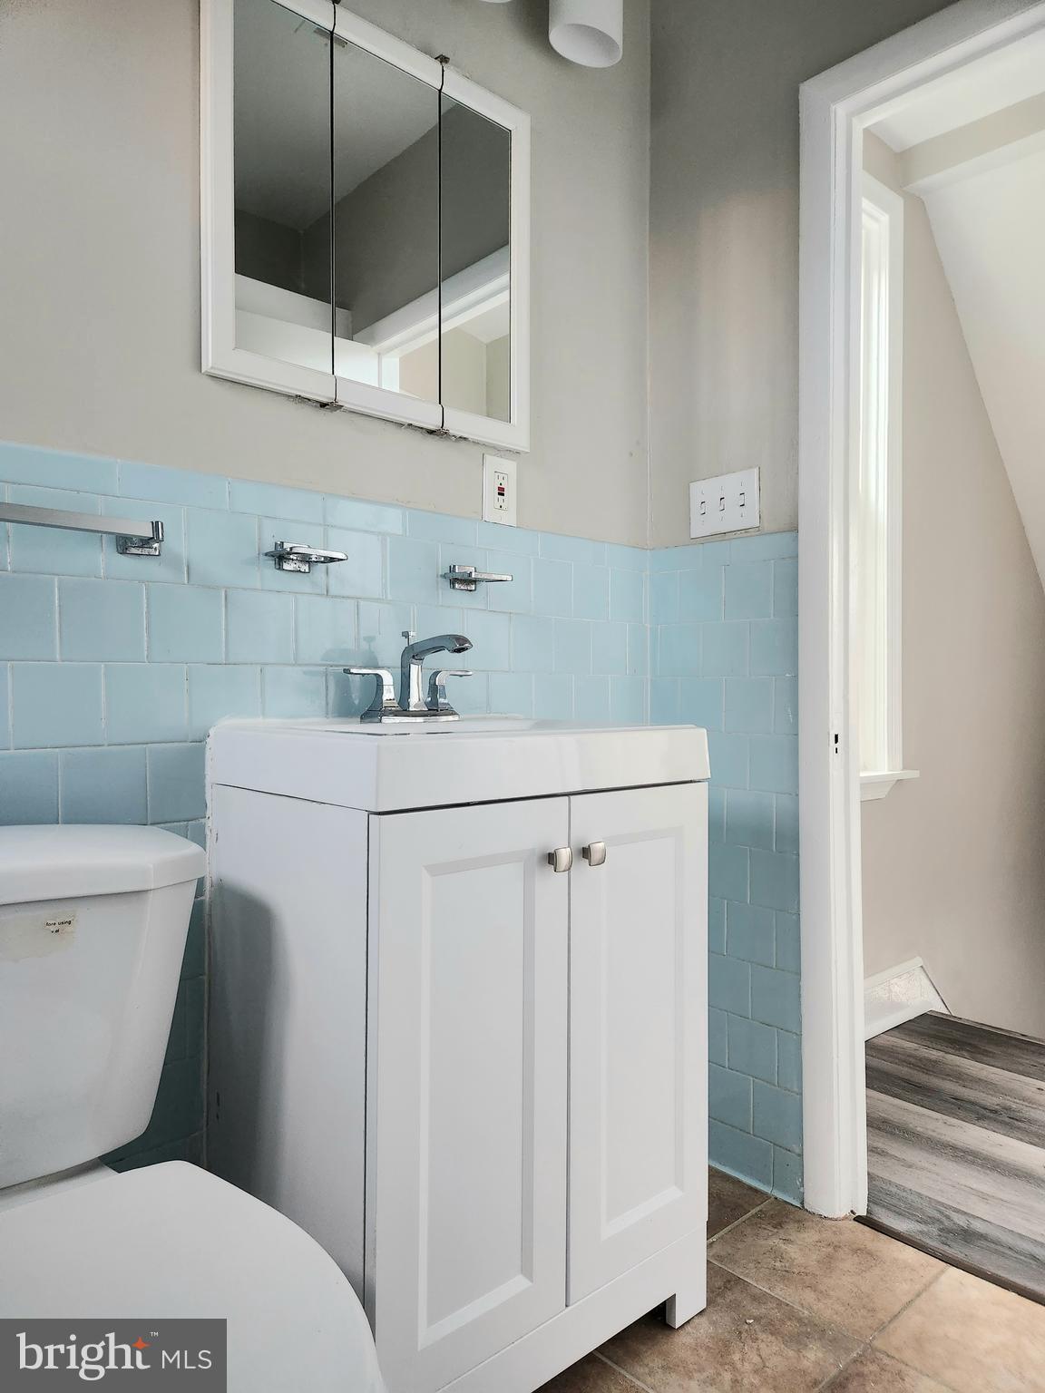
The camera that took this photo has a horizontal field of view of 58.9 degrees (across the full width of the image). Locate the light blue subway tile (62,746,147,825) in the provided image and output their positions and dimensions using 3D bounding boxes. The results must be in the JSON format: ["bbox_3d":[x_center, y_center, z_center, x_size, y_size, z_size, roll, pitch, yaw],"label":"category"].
[{"bbox_3d":[-0.548,0.120,1.212,0.108,0.108,0.010,0,0,-43],"label":"light blue subway tile"}]

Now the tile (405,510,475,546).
[{"bbox_3d":[-0.139,-0.285,1.579,0.152,0.045,0.009,0,0,-43],"label":"tile"}]

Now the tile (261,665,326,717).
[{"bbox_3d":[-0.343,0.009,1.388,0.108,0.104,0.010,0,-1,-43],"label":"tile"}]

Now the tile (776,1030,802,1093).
[{"bbox_3d":[0.505,0.684,1.744,0.010,0.110,0.051,0,0,-43],"label":"tile"}]

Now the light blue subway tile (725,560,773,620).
[{"bbox_3d":[0.444,-0.206,1.809,0.010,0.110,0.108,0,0,-43],"label":"light blue subway tile"}]

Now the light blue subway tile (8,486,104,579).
[{"bbox_3d":[-0.586,-0.204,1.162,0.108,0.108,0.010,0,-1,-43],"label":"light blue subway tile"}]

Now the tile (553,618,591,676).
[{"bbox_3d":[0.097,-0.099,1.825,0.108,0.108,0.010,0,0,-43],"label":"tile"}]

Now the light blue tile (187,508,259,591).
[{"bbox_3d":[-0.429,-0.209,1.329,0.108,0.108,0.010,0,0,-43],"label":"light blue tile"}]

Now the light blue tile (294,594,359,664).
[{"bbox_3d":[-0.305,-0.098,1.428,0.108,0.108,0.009,0,0,-43],"label":"light blue tile"}]

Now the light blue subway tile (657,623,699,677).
[{"bbox_3d":[0.327,-0.094,1.905,0.010,0.108,0.108,0,-1,-43],"label":"light blue subway tile"}]

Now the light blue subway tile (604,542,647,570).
[{"bbox_3d":[0.214,-0.286,1.912,0.131,0.048,0.010,0,-1,-43],"label":"light blue subway tile"}]

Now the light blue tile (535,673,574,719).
[{"bbox_3d":[0.057,0.011,1.764,0.108,0.105,0.010,0,-1,-43],"label":"light blue tile"}]

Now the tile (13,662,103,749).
[{"bbox_3d":[-0.583,0.011,1.163,0.108,0.108,0.010,0,-1,-43],"label":"tile"}]

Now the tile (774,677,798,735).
[{"bbox_3d":[0.493,0.018,1.717,0.010,0.104,0.053,0,-1,-43],"label":"tile"}]

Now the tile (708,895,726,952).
[{"bbox_3d":[0.363,0.453,1.855,0.010,0.108,0.107,0,-1,-43],"label":"tile"}]

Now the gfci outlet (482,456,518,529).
[{"bbox_3d":[-0.038,-0.371,1.678,0.075,0.119,0.010,0,-1,-43],"label":"gfci outlet"}]

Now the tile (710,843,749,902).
[{"bbox_3d":[0.399,0.342,1.809,0.009,0.108,0.108,0,0,-42],"label":"tile"}]

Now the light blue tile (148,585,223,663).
[{"bbox_3d":[-0.469,-0.099,1.290,0.108,0.108,0.010,0,0,-43],"label":"light blue tile"}]

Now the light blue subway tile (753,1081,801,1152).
[{"bbox_3d":[0.475,0.780,1.722,0.009,0.108,0.108,0,0,-42],"label":"light blue subway tile"}]

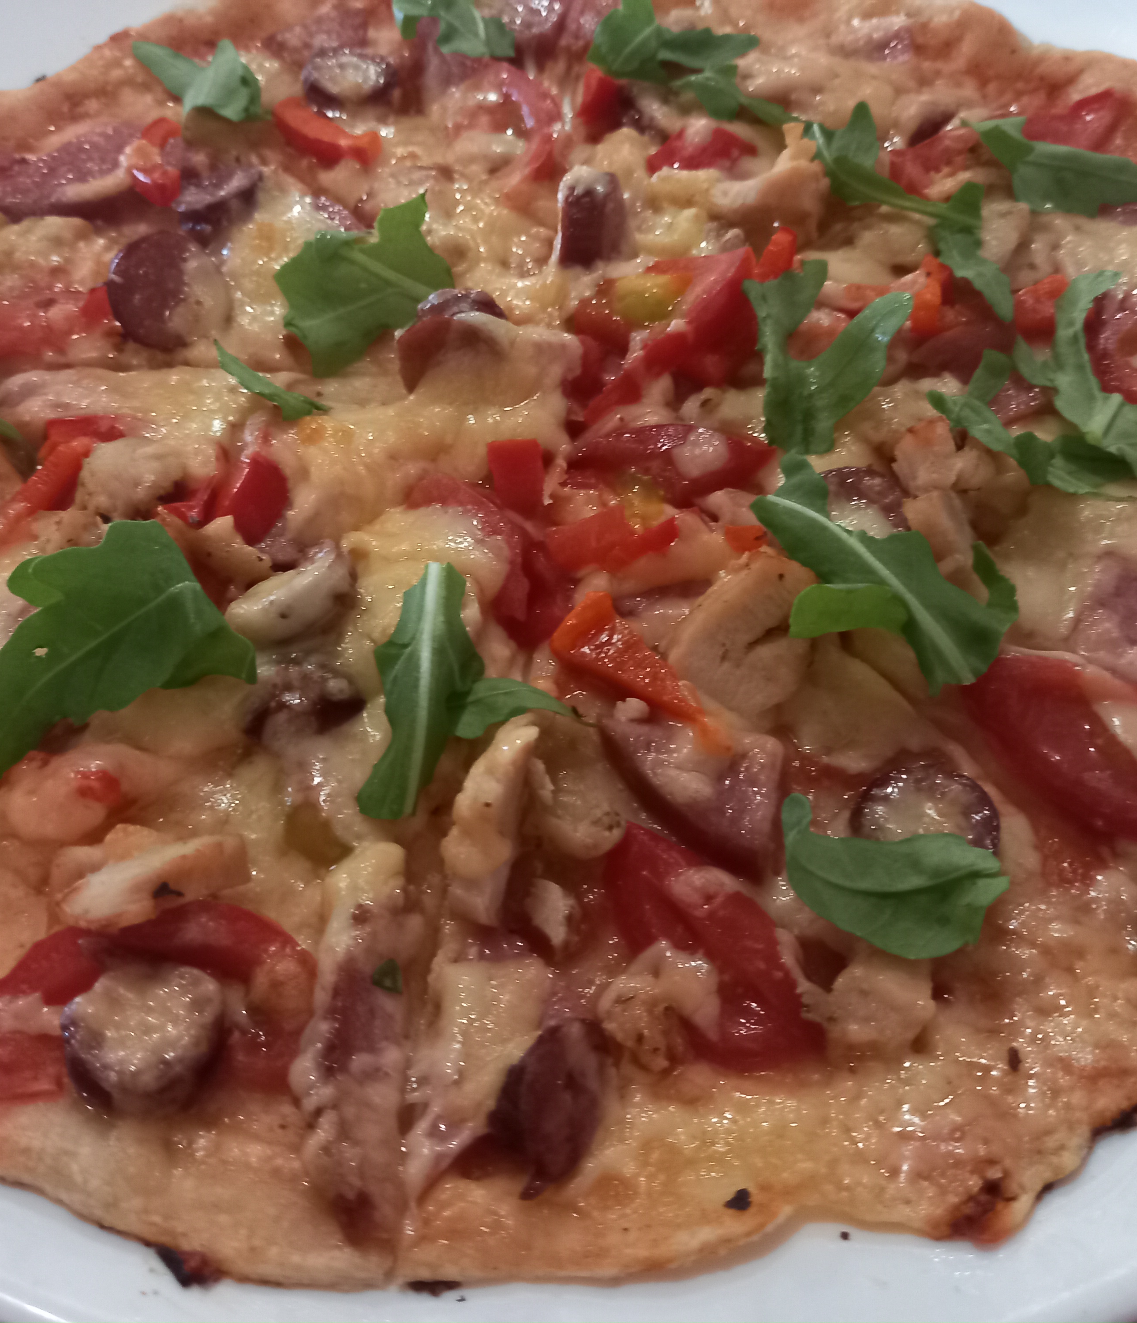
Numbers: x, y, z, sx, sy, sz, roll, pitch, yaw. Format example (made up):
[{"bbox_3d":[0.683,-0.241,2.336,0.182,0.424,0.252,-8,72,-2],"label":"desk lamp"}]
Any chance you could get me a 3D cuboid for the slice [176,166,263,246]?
[{"bbox_3d":[-0.067,-0.087,0.244,0.016,0.009,0.016,1,56,2],"label":"slice"}]

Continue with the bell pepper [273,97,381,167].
[{"bbox_3d":[-0.047,-0.103,0.247,0.022,0.006,0.007,23,59,16],"label":"bell pepper"}]

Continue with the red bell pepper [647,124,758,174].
[{"bbox_3d":[0.025,-0.098,0.243,0.021,0.006,0.011,-5,56,-2],"label":"red bell pepper"}]

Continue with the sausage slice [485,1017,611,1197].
[{"bbox_3d":[-0.002,0.049,0.141,0.005,0.018,0.018,2,52,34],"label":"sausage slice"}]

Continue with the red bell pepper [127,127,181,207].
[{"bbox_3d":[-0.080,-0.095,0.246,0.009,0.007,0.015,-12,57,-7],"label":"red bell pepper"}]

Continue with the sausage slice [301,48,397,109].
[{"bbox_3d":[-0.044,-0.118,0.258,0.018,0.005,0.018,-1,56,1],"label":"sausage slice"}]

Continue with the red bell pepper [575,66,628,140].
[{"bbox_3d":[0.007,-0.114,0.259,0.010,0.010,0.012,0,56,1],"label":"red bell pepper"}]

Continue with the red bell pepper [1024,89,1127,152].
[{"bbox_3d":[0.098,-0.104,0.246,0.019,0.007,0.012,-21,67,-8],"label":"red bell pepper"}]

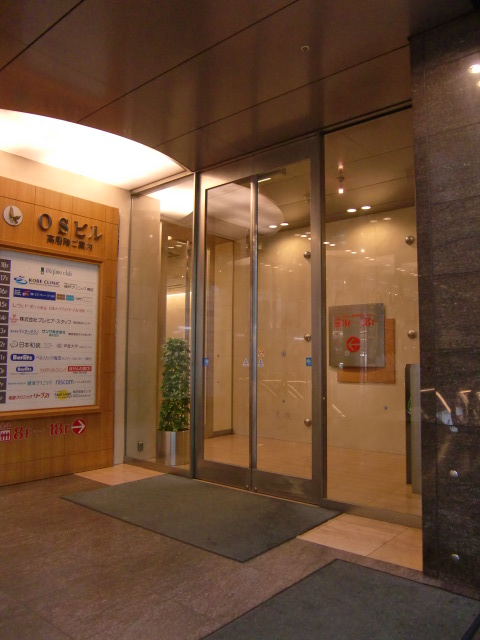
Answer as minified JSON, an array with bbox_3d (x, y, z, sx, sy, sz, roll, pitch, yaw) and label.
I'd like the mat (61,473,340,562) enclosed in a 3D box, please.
[{"bbox_3d":[-0.424,1.776,4.964,2.396,0.012,1.411,-3,-5,41],"label":"mat"}]

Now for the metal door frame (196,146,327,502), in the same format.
[{"bbox_3d":[0.157,-0.007,5.674,1.746,3.668,0.120,-3,-5,41],"label":"metal door frame"}]

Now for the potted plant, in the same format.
[{"bbox_3d":[-0.883,1.074,6.917,0.456,1.654,0.456,0,-4,0],"label":"potted plant"}]

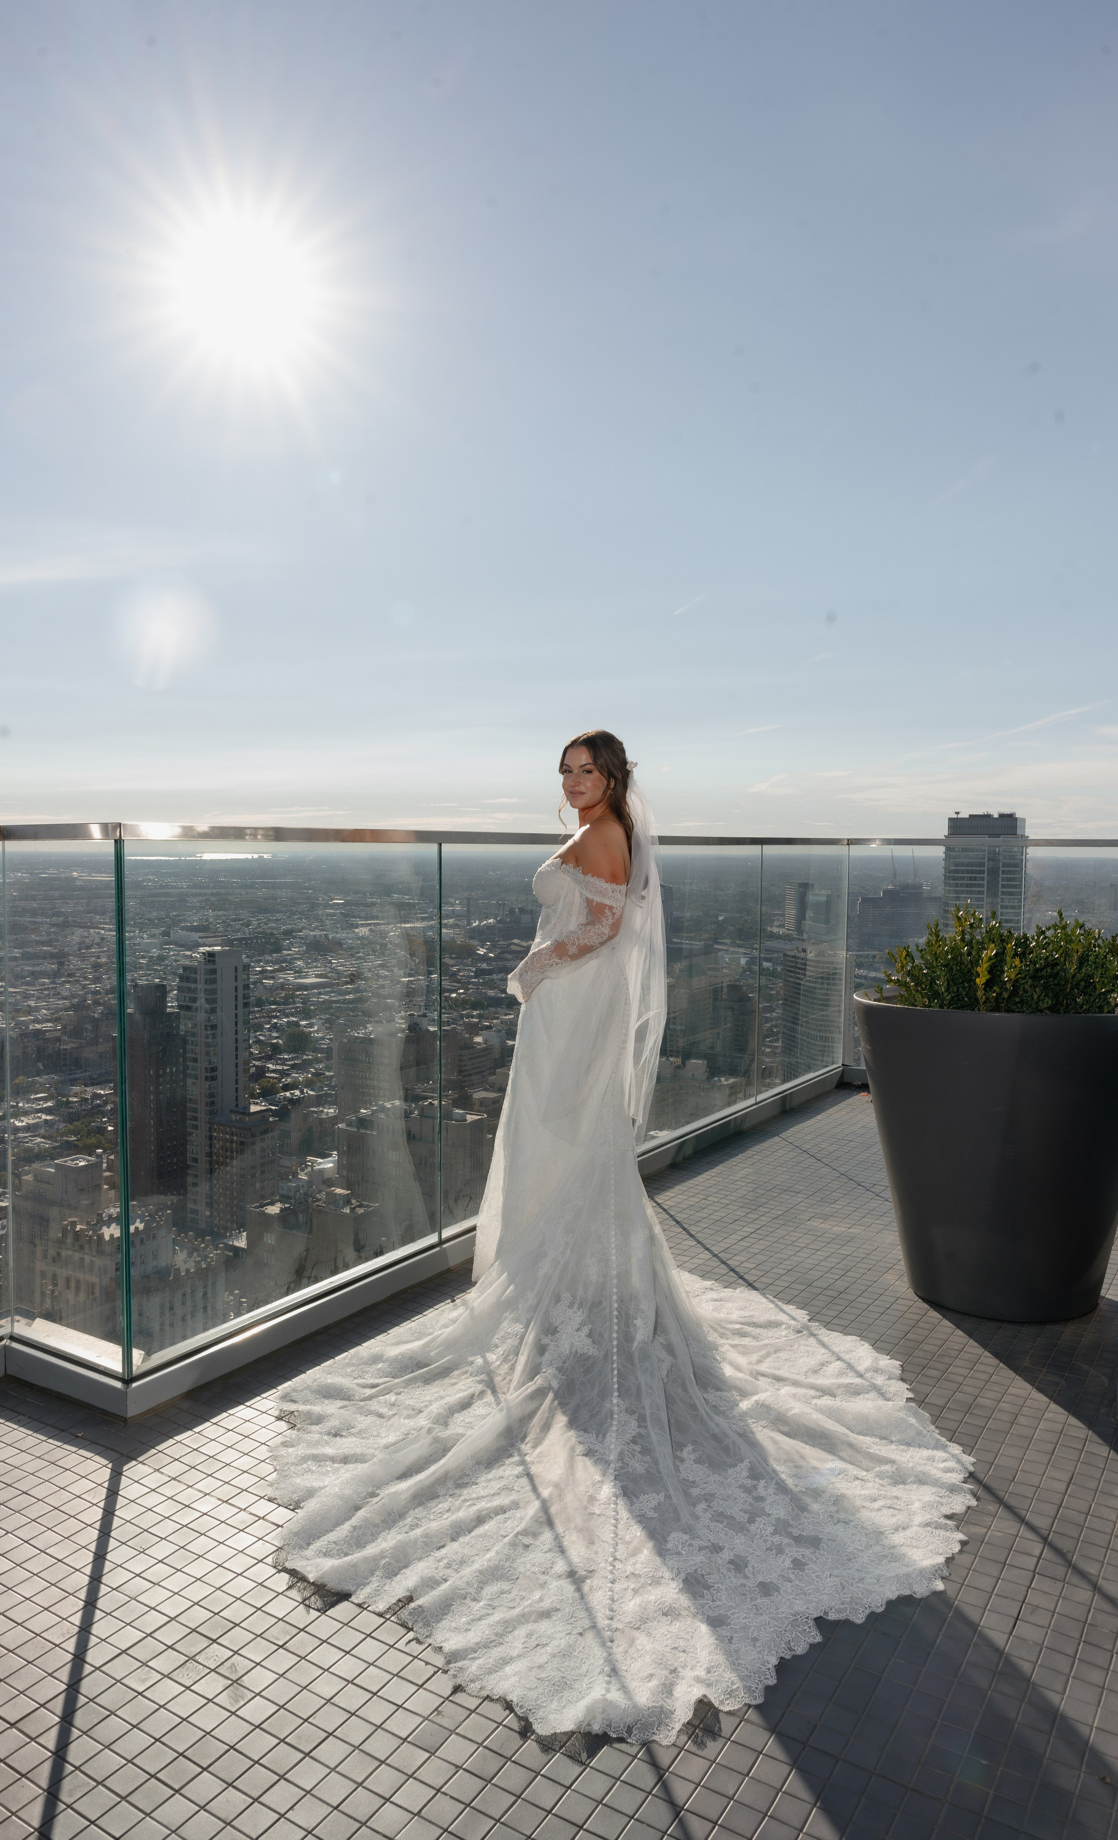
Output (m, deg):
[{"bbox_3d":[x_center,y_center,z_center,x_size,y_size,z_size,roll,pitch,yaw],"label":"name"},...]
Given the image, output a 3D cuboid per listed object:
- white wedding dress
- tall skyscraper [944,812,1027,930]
[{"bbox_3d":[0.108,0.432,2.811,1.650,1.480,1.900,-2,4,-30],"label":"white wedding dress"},{"bbox_3d":[208.855,37.979,607.471,33.000,180.000,26.000,2,4,30],"label":"tall skyscraper"}]

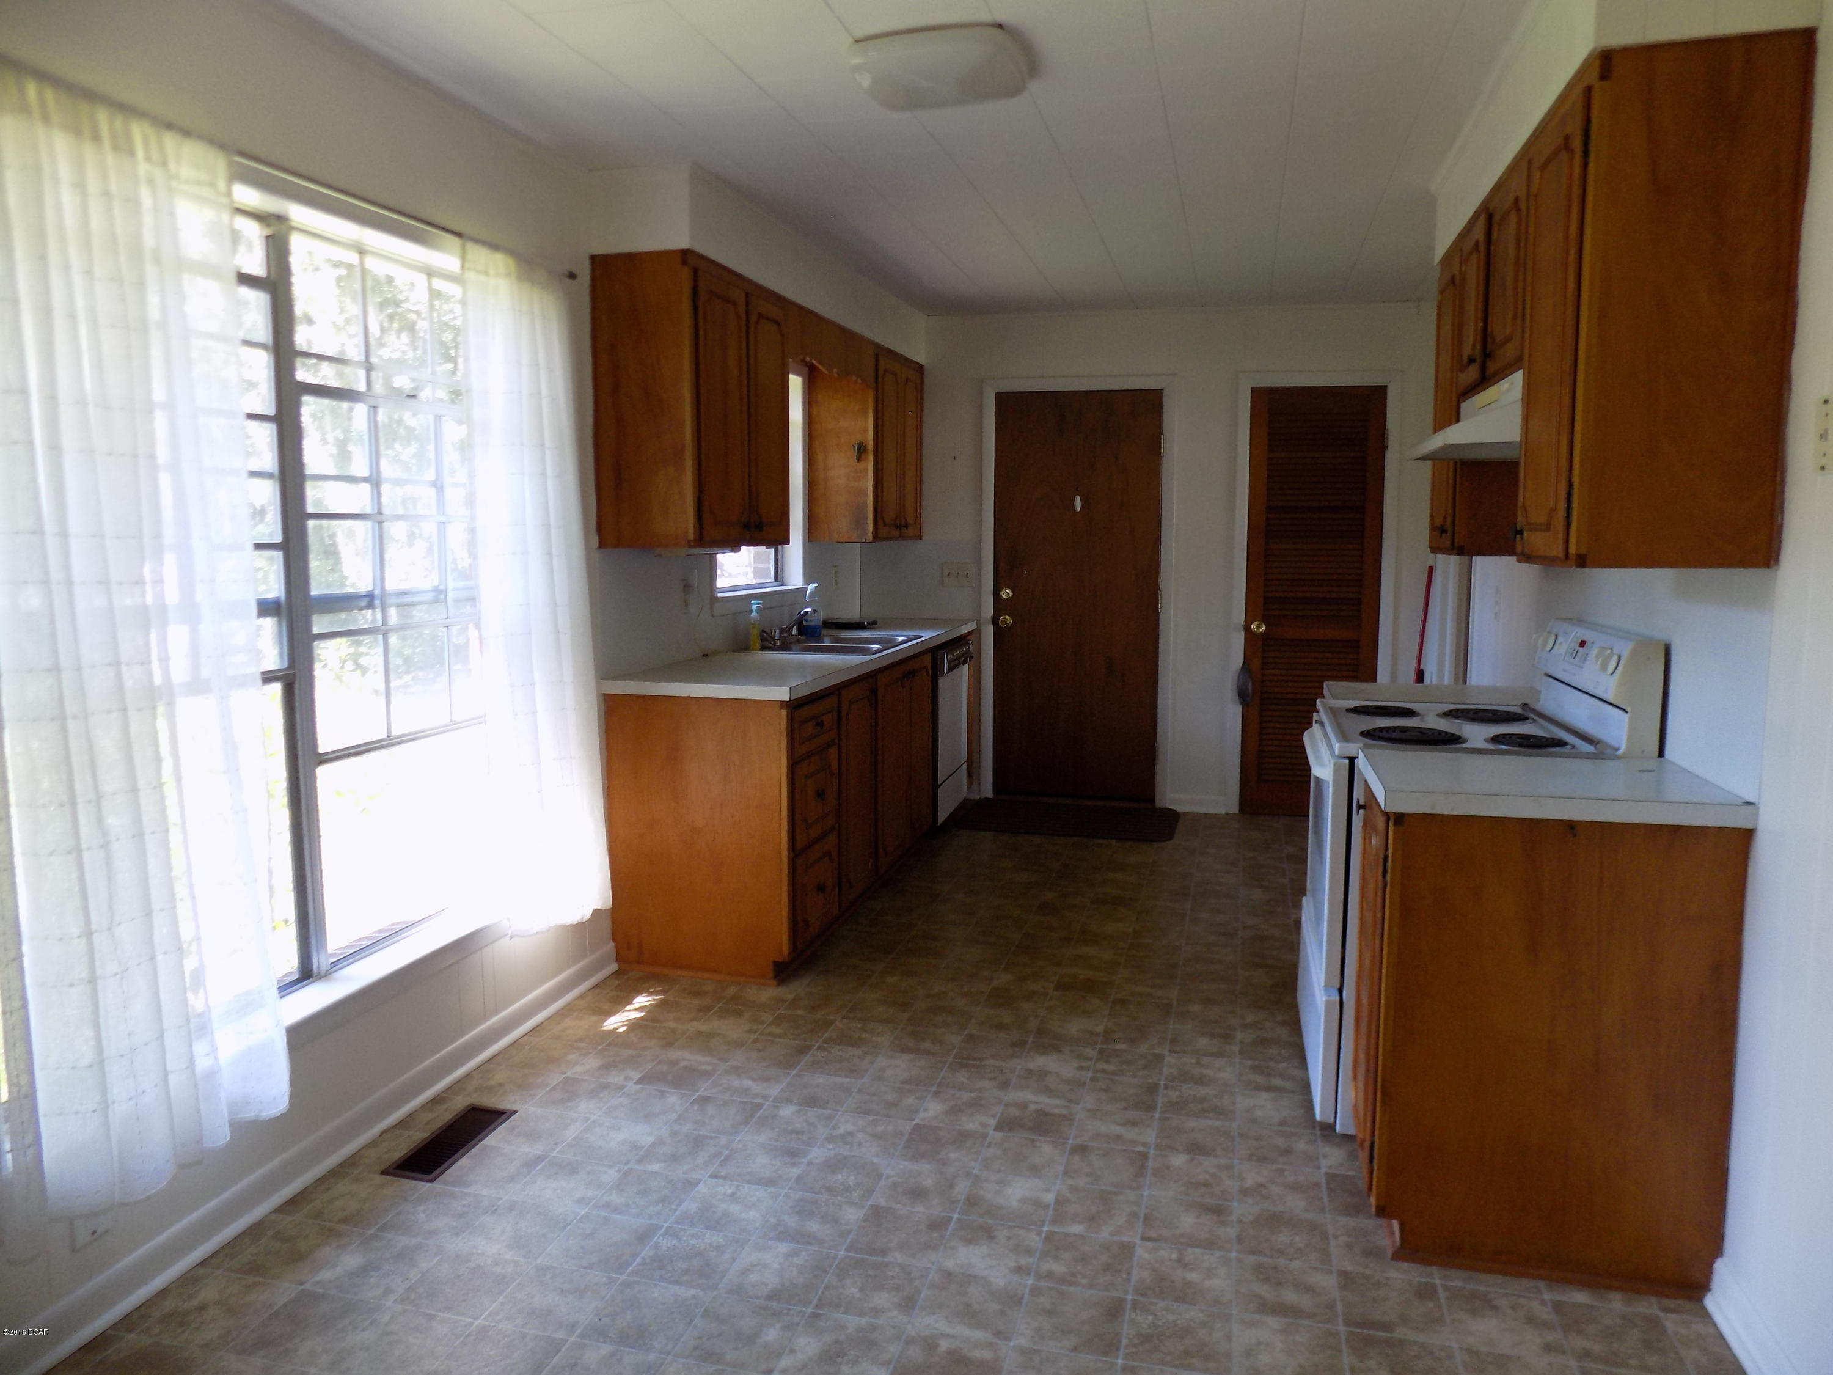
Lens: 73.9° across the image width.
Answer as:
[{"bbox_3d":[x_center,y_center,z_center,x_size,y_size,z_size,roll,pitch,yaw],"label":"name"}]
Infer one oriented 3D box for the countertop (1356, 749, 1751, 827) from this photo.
[{"bbox_3d":[1.177,0.184,2.323,0.578,0.039,0.457,1,7,15],"label":"countertop"}]

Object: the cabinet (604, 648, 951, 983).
[{"bbox_3d":[-0.428,0.353,4.636,0.616,0.879,1.849,1,7,15],"label":"cabinet"}]

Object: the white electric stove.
[{"bbox_3d":[1.275,0.423,2.962,0.659,1.132,0.750,1,7,15],"label":"white electric stove"}]

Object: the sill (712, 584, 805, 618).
[{"bbox_3d":[-0.657,-0.370,5.030,0.100,0.093,1.010,1,7,15],"label":"sill"}]

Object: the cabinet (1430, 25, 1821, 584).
[{"bbox_3d":[1.444,-0.707,2.748,0.319,0.826,1.627,1,7,15],"label":"cabinet"}]

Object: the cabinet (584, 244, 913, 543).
[{"bbox_3d":[-0.460,-1.014,4.911,0.350,0.863,2.682,1,7,15],"label":"cabinet"}]

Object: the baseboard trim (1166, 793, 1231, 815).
[{"bbox_3d":[1.391,0.572,6.014,0.310,0.090,0.018,1,7,15],"label":"baseboard trim"}]

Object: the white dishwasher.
[{"bbox_3d":[-0.100,0.201,5.840,0.596,0.840,0.625,1,7,15],"label":"white dishwasher"}]

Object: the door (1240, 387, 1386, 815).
[{"bbox_3d":[1.871,-0.390,5.778,0.599,2.035,0.040,1,7,15],"label":"door"}]

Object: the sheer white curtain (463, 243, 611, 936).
[{"bbox_3d":[-1.009,-0.225,3.279,0.100,1.770,0.545,1,7,15],"label":"sheer white curtain"}]

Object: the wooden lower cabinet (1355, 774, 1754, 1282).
[{"bbox_3d":[1.180,0.630,2.396,0.588,0.865,0.426,1,7,15],"label":"wooden lower cabinet"}]

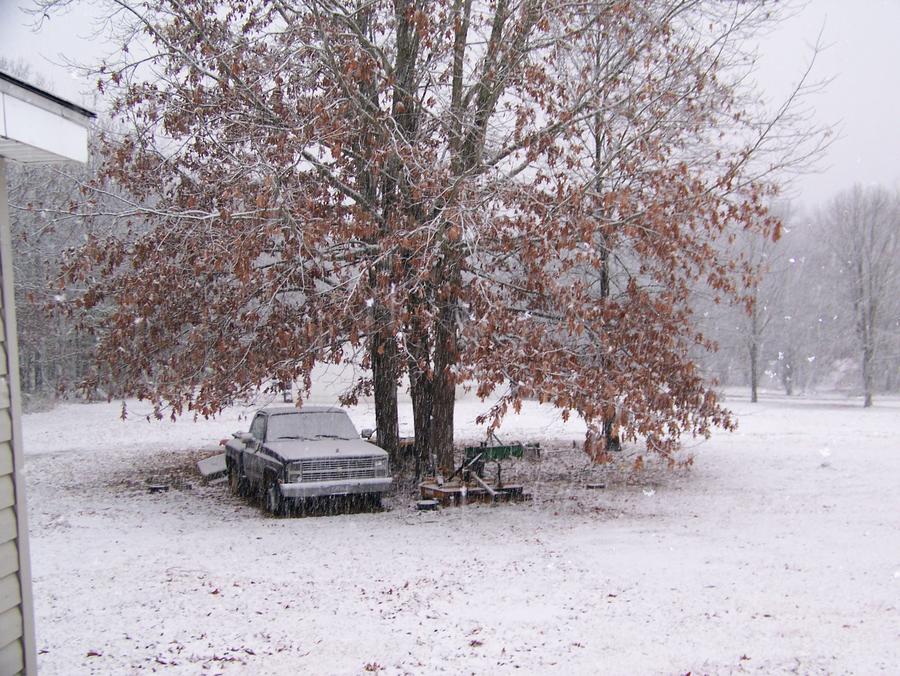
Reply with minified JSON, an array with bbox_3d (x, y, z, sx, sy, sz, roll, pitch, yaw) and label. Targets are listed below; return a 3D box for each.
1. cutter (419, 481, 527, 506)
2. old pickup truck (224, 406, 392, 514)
[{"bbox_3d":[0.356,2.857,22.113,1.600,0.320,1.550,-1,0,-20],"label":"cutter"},{"bbox_3d":[-2.814,2.190,22.240,2.040,1.760,4.920,-1,0,-22],"label":"old pickup truck"}]

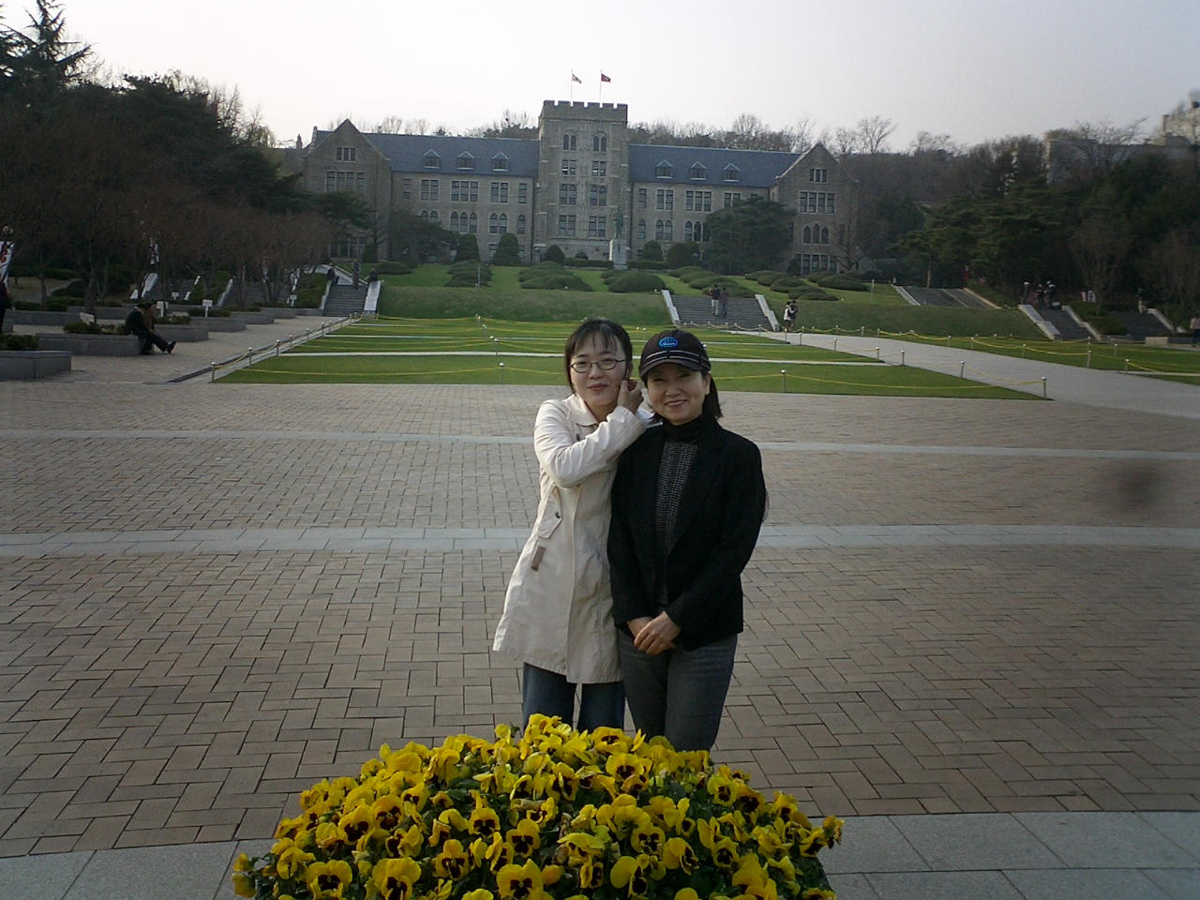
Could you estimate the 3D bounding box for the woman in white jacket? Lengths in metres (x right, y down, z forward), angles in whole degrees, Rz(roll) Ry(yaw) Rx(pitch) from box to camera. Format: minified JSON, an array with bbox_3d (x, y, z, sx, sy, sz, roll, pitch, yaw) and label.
[{"bbox_3d":[-0.078,0.463,3.419,0.460,1.620,0.360,0,7,-12],"label":"woman in white jacket"}]

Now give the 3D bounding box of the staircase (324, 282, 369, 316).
[{"bbox_3d":[-14.260,-8.497,72.632,2.400,1.800,4.000,1,7,-5],"label":"staircase"}]

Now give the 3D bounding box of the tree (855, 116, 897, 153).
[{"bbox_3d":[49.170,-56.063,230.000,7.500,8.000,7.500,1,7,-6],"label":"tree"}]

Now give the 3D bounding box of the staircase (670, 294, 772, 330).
[{"bbox_3d":[6.937,-8.000,74.055,5.300,1.750,4.400,1,8,-6],"label":"staircase"}]

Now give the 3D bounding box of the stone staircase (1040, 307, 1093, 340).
[{"bbox_3d":[27.069,-7.444,75.555,2.500,1.750,4.400,1,8,-6],"label":"stone staircase"}]

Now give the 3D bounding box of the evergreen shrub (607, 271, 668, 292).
[{"bbox_3d":[2.294,-10.139,77.500,3.500,1.350,3.300,1,7,-6],"label":"evergreen shrub"}]

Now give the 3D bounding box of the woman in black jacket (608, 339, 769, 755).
[{"bbox_3d":[0.190,0.491,3.398,0.460,1.610,0.330,3,7,8],"label":"woman in black jacket"}]

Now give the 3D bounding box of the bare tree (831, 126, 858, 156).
[{"bbox_3d":[37.957,-46.788,200.488,4.100,7.500,4.100,1,8,-6],"label":"bare tree"}]

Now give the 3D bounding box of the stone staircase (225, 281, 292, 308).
[{"bbox_3d":[-19.356,-8.567,72.132,3.600,1.800,4.000,1,7,-5],"label":"stone staircase"}]

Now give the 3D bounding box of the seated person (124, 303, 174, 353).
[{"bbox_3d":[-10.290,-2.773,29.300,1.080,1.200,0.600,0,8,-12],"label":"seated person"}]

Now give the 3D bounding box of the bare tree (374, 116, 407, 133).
[{"bbox_3d":[-32.801,-48.295,200.520,5.400,8.000,5.400,1,8,-6],"label":"bare tree"}]

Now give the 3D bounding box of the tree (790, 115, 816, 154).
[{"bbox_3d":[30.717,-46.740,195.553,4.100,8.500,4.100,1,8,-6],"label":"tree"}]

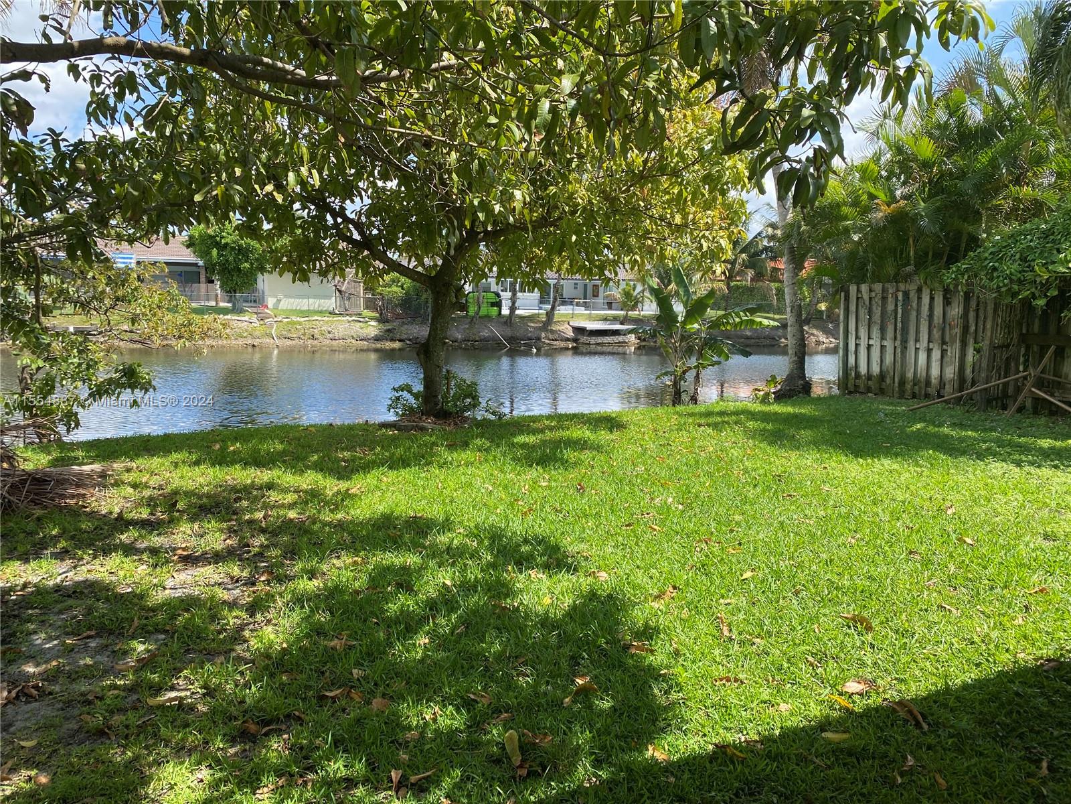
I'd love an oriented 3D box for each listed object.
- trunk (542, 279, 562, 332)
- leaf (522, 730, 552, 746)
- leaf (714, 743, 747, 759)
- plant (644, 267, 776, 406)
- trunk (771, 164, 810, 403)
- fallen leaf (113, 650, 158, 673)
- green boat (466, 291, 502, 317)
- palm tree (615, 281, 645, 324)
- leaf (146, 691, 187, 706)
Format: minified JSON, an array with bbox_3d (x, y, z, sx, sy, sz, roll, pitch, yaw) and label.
[{"bbox_3d":[0.926,-5.323,44.500,0.950,2.900,0.600,0,8,0],"label":"trunk"},{"bbox_3d":[0.007,1.192,2.851,0.113,0.035,0.055,3,8,22],"label":"leaf"},{"bbox_3d":[0.682,1.224,2.819,0.115,0.030,0.050,6,10,39],"label":"leaf"},{"bbox_3d":[2.559,-0.964,11.800,1.800,1.950,1.500,0,8,0],"label":"plant"},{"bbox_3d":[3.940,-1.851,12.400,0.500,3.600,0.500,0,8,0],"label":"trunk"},{"bbox_3d":[-1.735,1.132,3.494,0.190,0.040,0.070,-5,9,-34],"label":"fallen leaf"},{"bbox_3d":[-3.339,-6.353,52.200,2.330,1.650,0.600,0,7,-6],"label":"green boat"},{"bbox_3d":[5.675,-5.978,48.500,2.100,2.623,2.000,0,8,0],"label":"palm tree"},{"bbox_3d":[-1.433,1.154,3.129,0.148,0.035,0.050,-1,8,-7],"label":"leaf"}]

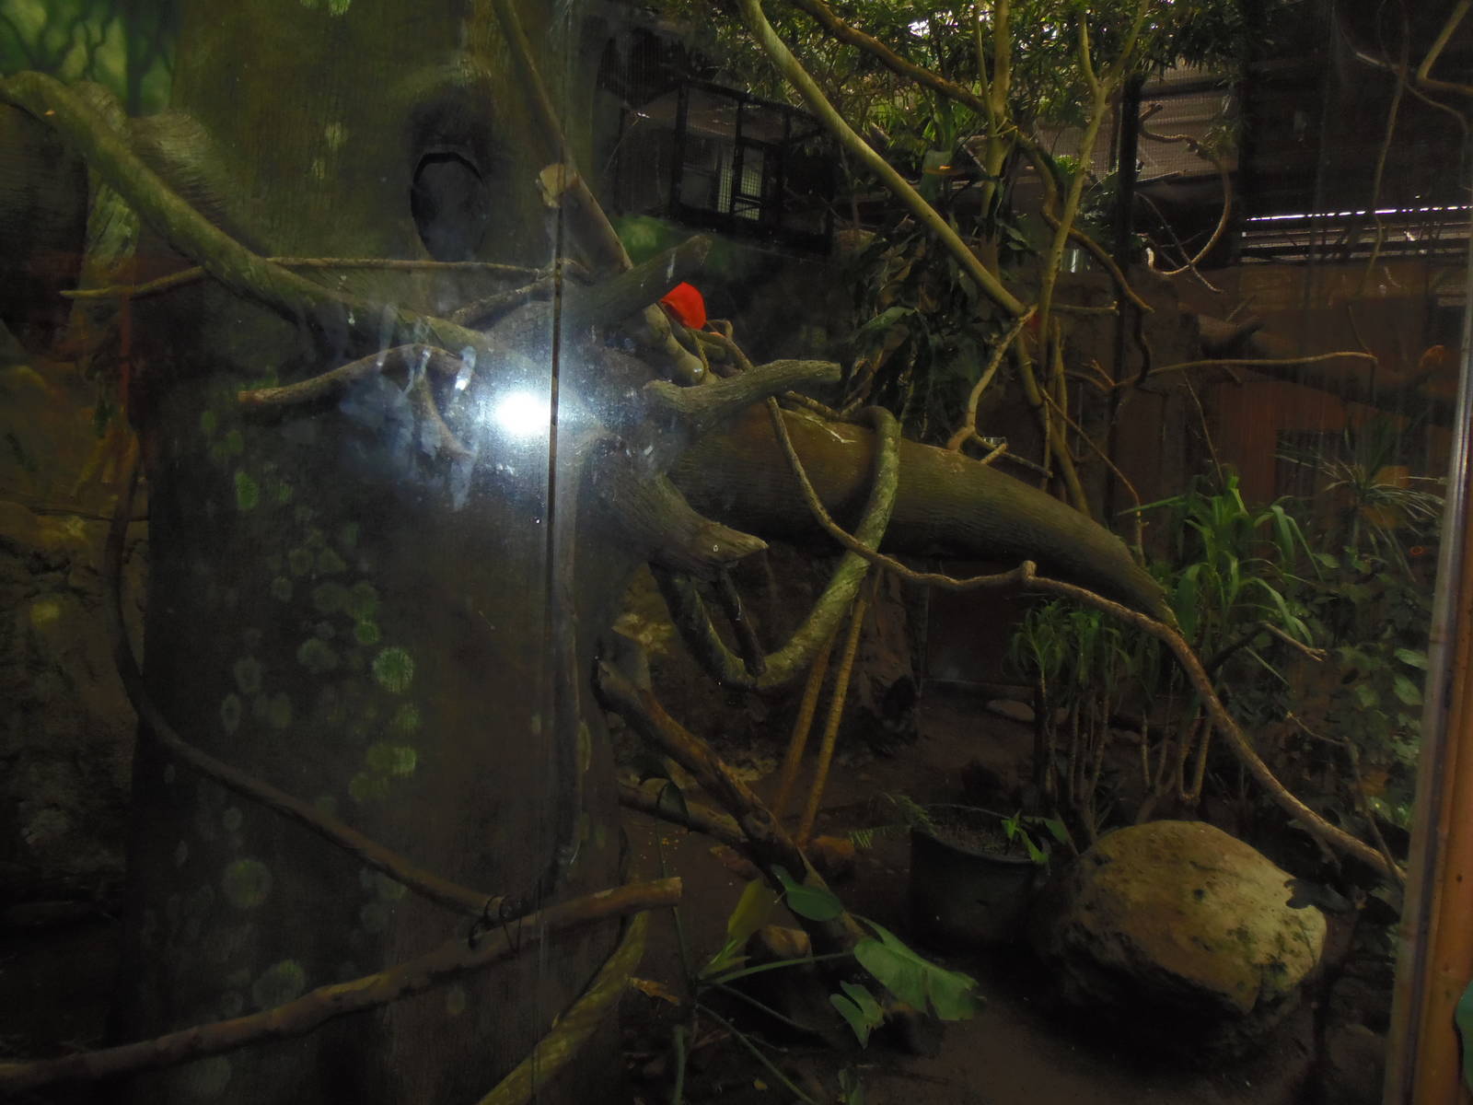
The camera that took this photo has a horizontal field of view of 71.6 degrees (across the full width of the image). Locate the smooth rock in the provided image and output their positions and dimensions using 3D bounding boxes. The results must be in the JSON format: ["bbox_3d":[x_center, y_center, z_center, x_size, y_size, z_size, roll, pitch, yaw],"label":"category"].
[{"bbox_3d":[1.085,0.940,2.550,0.670,0.480,0.520,4,6,17],"label":"smooth rock"}]

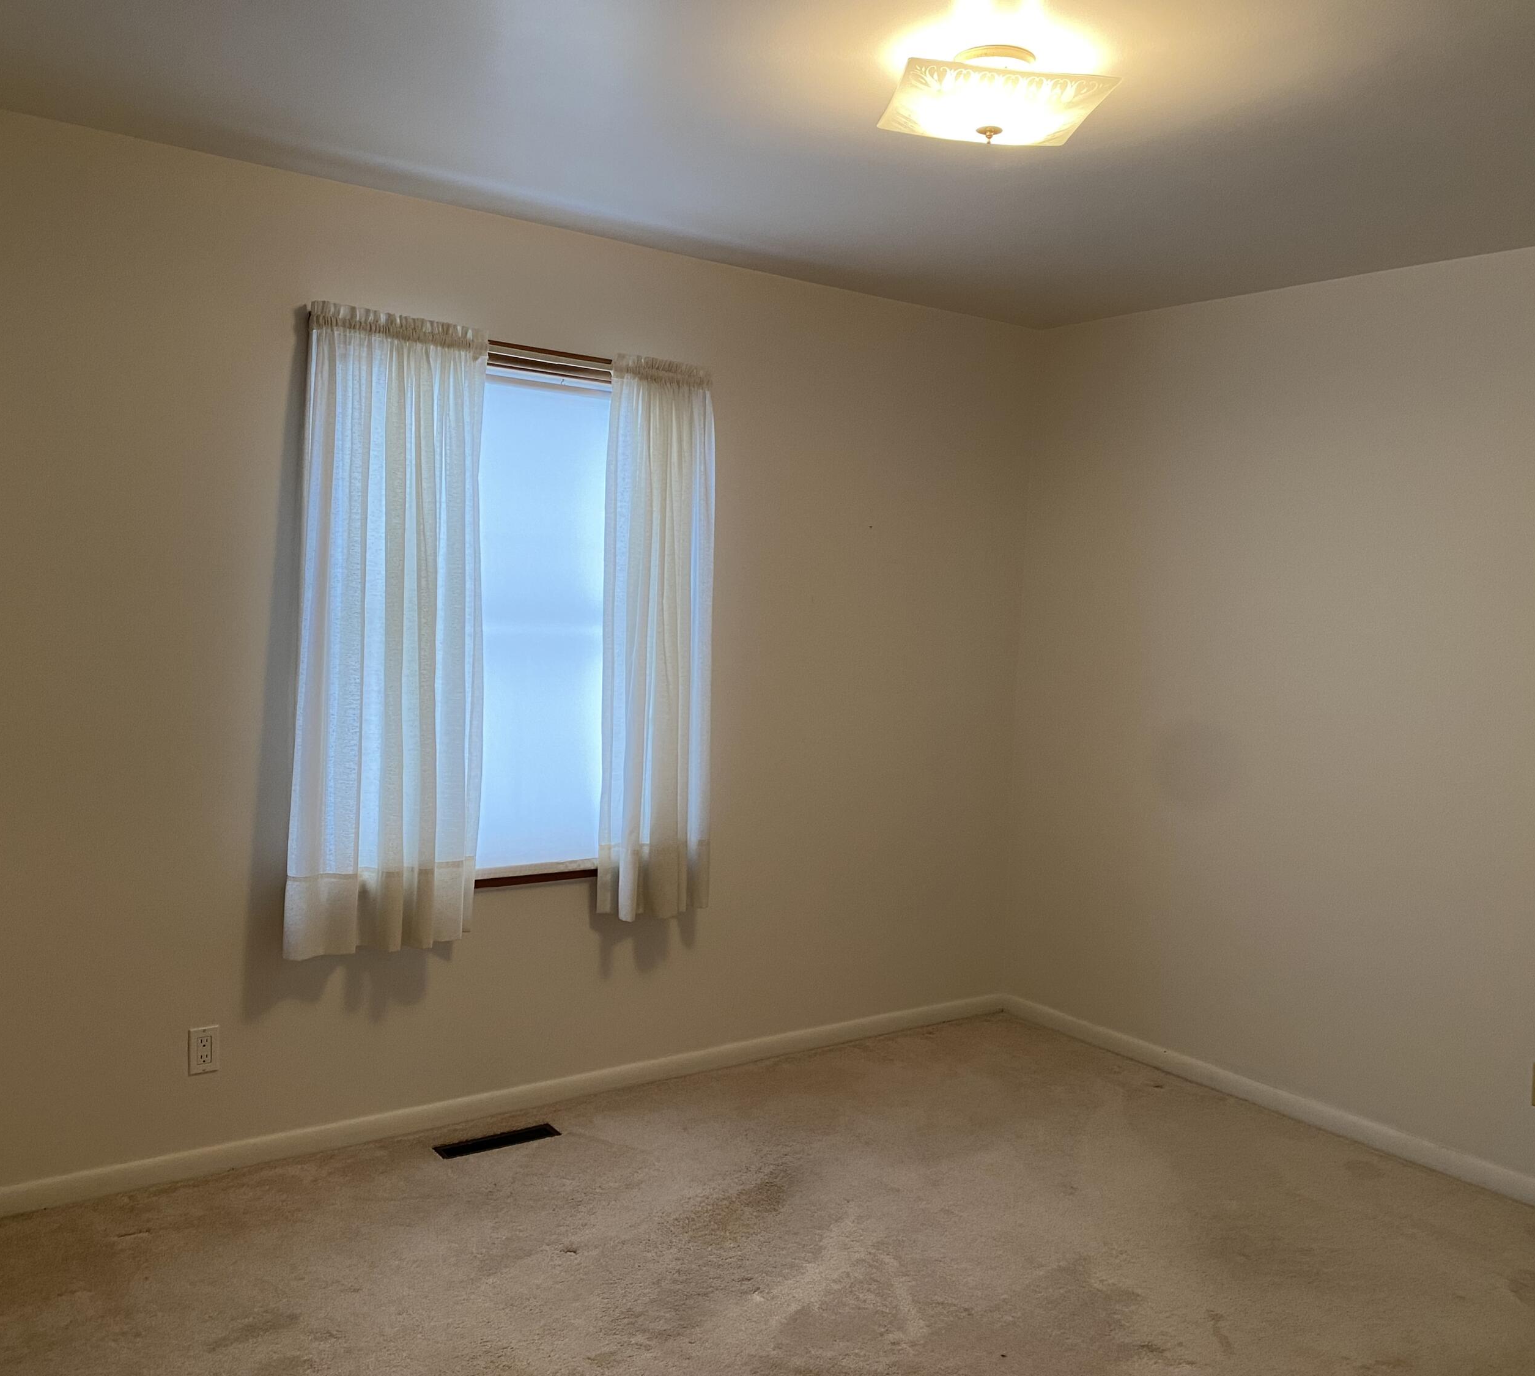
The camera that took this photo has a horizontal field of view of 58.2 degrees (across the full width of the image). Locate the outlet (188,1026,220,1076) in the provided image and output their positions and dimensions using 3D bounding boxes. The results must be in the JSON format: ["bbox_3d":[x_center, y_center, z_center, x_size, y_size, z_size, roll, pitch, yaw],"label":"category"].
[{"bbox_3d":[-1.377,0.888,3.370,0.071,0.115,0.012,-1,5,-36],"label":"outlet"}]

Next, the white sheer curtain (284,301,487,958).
[{"bbox_3d":[-0.959,-0.132,3.489,0.520,1.600,0.100,-1,5,-36],"label":"white sheer curtain"}]

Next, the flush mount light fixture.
[{"bbox_3d":[0.400,-1.044,2.445,0.358,0.152,0.358,2,4,-6],"label":"flush mount light fixture"}]

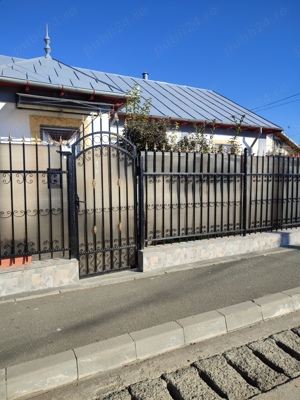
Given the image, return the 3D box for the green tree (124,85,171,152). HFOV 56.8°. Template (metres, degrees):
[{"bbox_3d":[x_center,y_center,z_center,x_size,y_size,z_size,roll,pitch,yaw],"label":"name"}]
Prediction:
[{"bbox_3d":[-0.044,-0.678,5.767,1.100,3.333,1.100,-2,4,-26],"label":"green tree"}]

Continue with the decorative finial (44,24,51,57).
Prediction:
[{"bbox_3d":[-2.725,-4.232,7.372,0.168,0.834,0.168,-2,4,-26],"label":"decorative finial"}]

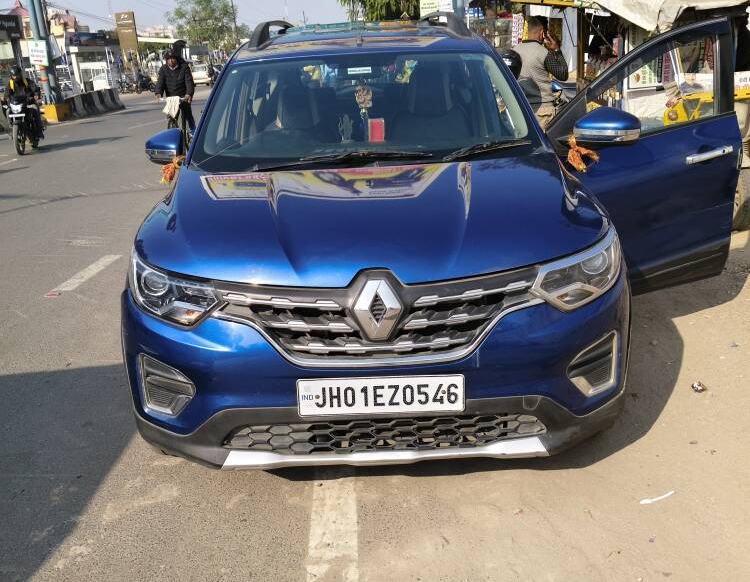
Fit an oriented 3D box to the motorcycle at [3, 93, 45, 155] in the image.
[{"bbox_3d":[-6.916,-3.291,14.744,0.750,1.100,1.950,-7,17,-13],"label":"motorcycle"}]

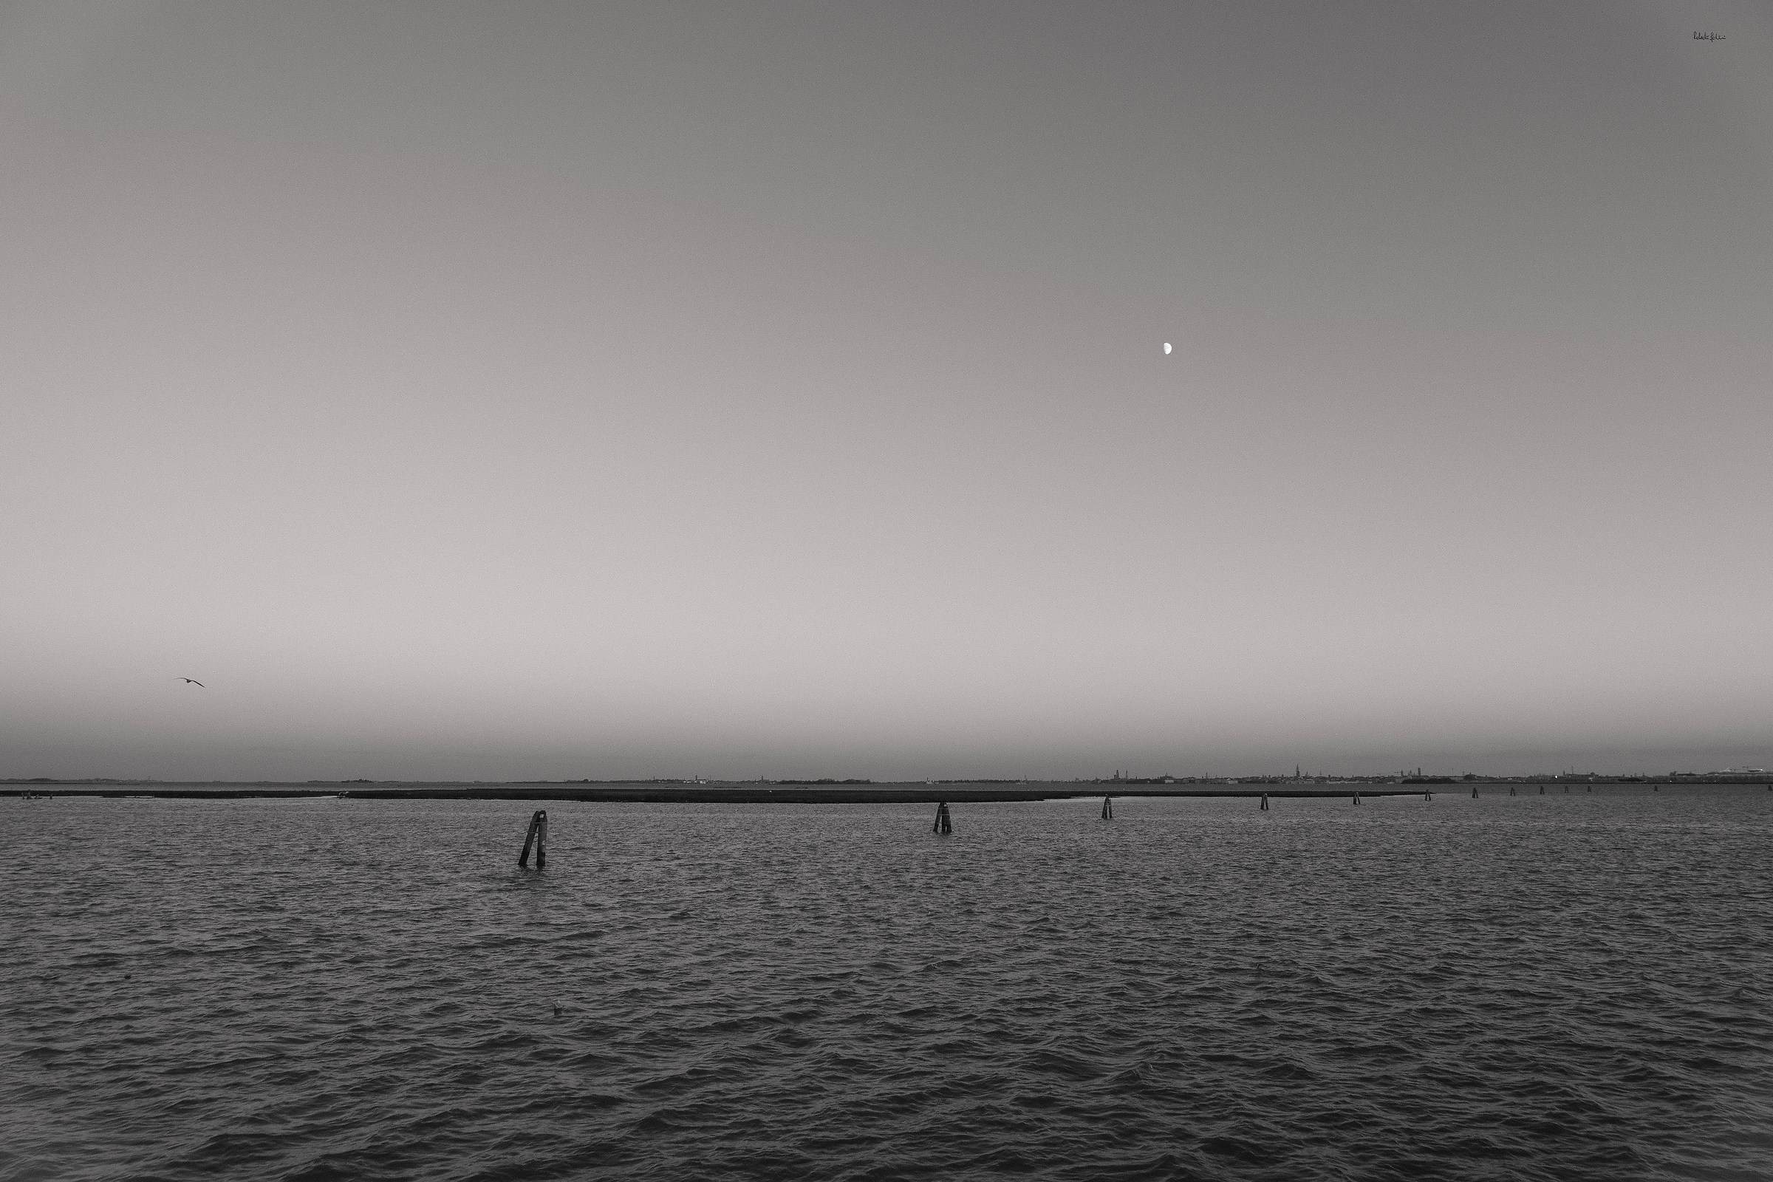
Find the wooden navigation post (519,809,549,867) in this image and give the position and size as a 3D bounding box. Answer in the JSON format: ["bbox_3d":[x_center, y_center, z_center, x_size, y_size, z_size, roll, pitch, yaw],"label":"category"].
[{"bbox_3d":[-14.044,9.827,45.000,1.120,2.200,1.000,3,-10,-17],"label":"wooden navigation post"}]

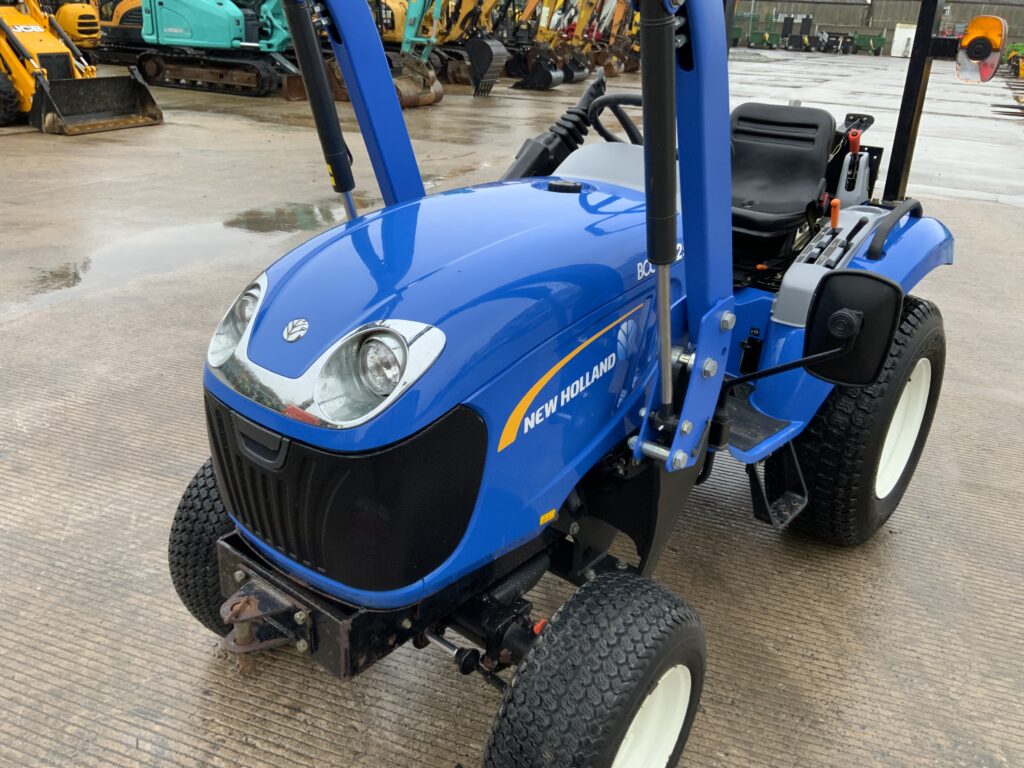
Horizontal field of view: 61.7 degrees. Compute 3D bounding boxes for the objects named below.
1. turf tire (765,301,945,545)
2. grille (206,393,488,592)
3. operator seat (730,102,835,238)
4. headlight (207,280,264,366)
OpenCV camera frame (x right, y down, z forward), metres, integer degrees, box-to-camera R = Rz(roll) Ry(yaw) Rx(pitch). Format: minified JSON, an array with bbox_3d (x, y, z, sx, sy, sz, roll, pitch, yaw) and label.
[{"bbox_3d":[1.120,0.103,2.774,0.312,0.824,0.831,20,30,35],"label":"turf tire"},{"bbox_3d":[-0.352,0.137,1.633,0.571,0.330,0.286,20,30,35],"label":"grille"},{"bbox_3d":[0.771,-0.695,2.732,0.439,0.383,0.449,20,30,35],"label":"operator seat"},{"bbox_3d":[-0.504,-0.113,1.611,0.118,0.143,0.138,20,30,35],"label":"headlight"}]

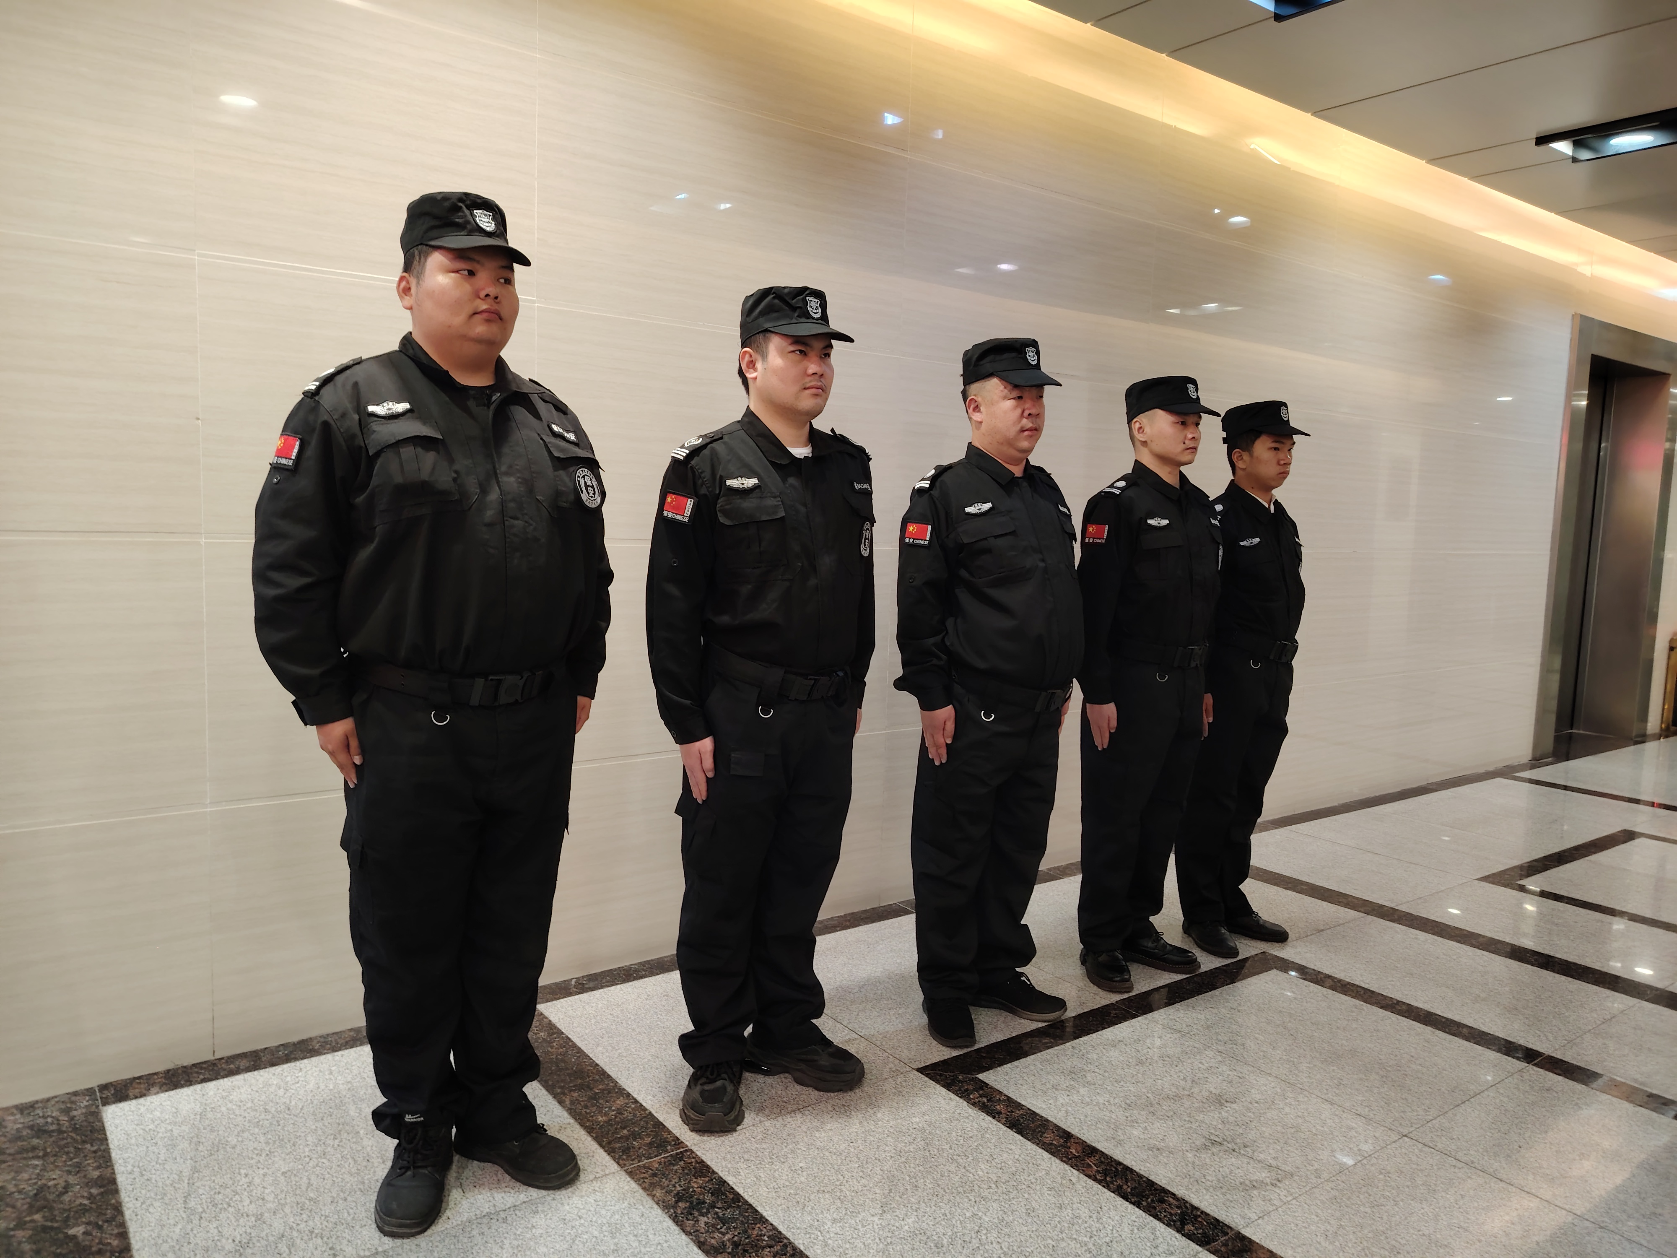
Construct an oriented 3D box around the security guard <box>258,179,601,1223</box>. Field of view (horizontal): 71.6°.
[{"bbox_3d":[-0.730,0.139,2.196,0.650,1.870,0.440,-2,8,-36],"label":"security guard"}]

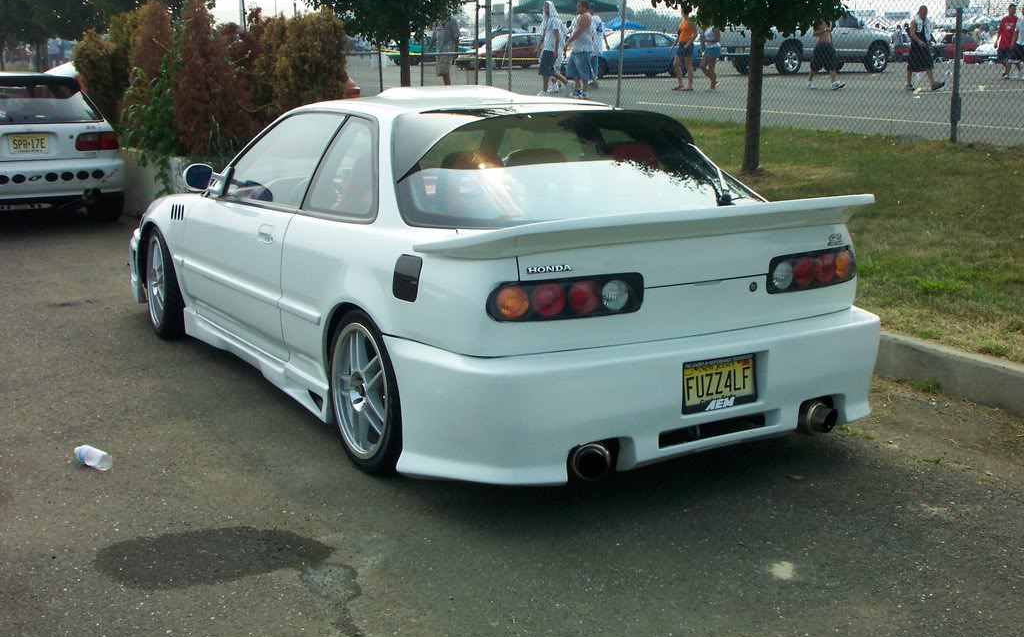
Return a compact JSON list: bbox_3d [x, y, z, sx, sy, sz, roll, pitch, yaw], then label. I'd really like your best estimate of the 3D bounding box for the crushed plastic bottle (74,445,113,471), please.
[{"bbox_3d":[-1.530,0.506,4.868,0.204,0.064,0.066,10,16,40],"label":"crushed plastic bottle"}]

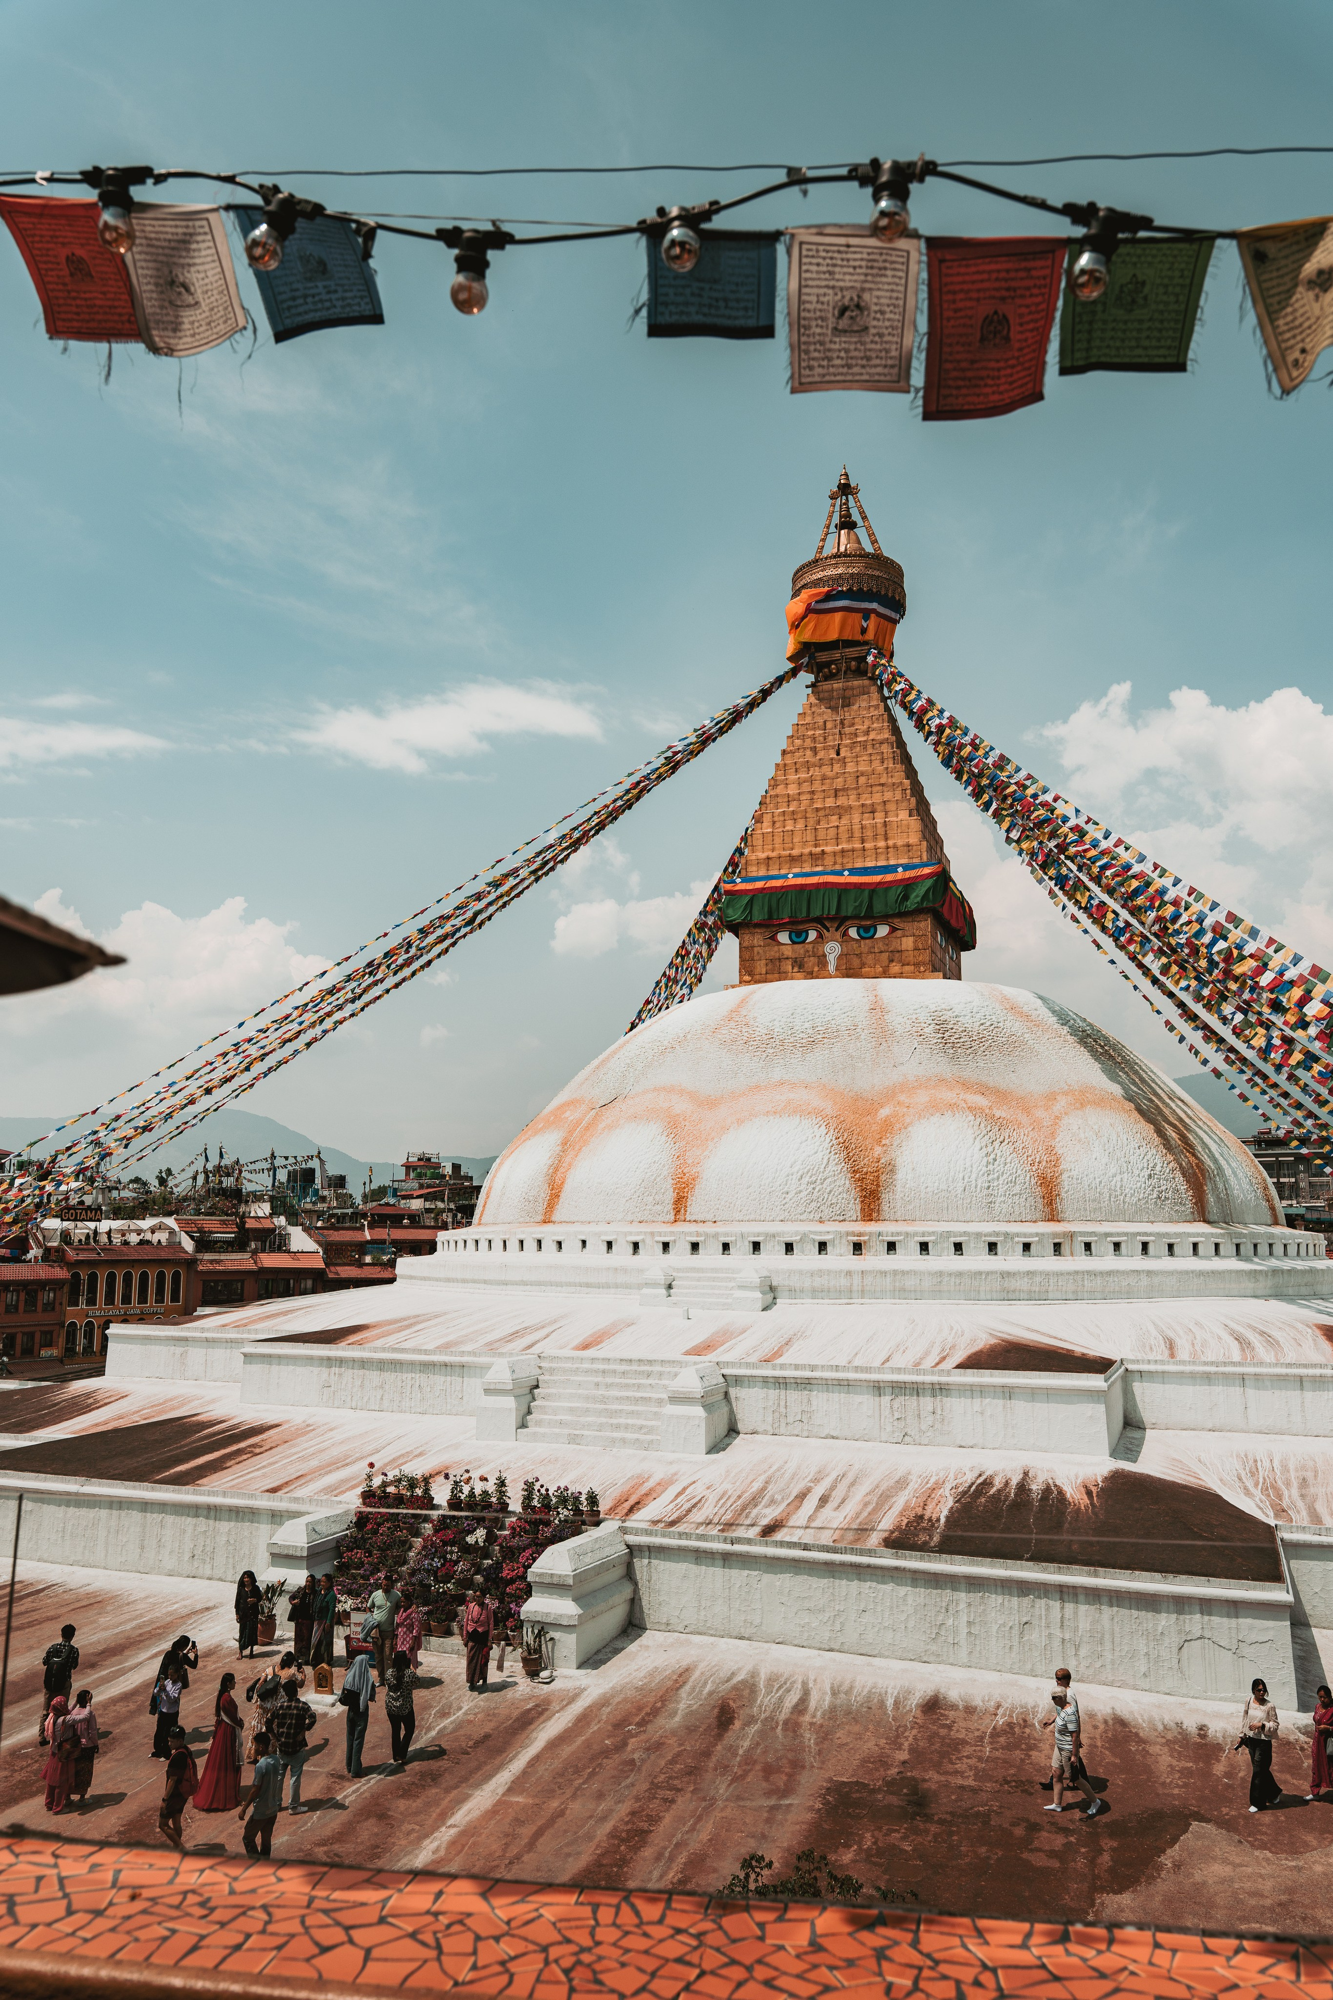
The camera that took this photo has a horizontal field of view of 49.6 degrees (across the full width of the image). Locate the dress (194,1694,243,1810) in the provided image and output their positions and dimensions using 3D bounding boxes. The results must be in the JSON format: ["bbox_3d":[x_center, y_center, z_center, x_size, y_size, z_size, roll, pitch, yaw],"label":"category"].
[{"bbox_3d":[-6.115,10.382,19.987,0.680,1.461,0.580,3,-10,-14],"label":"dress"}]

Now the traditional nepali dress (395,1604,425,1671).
[{"bbox_3d":[-4.625,11.495,26.085,0.450,1.124,0.500,5,-11,-30],"label":"traditional nepali dress"}]

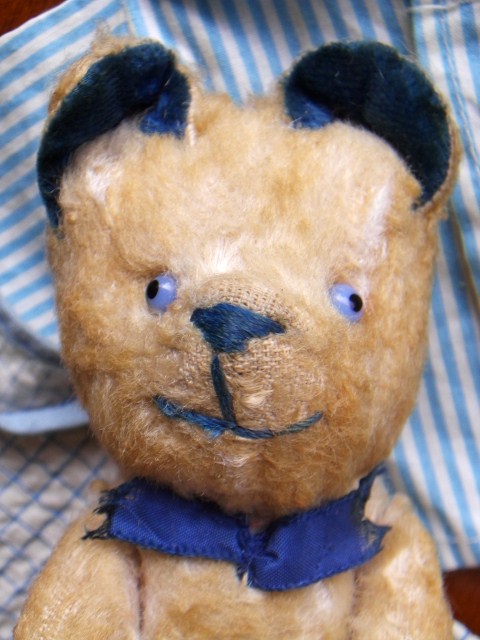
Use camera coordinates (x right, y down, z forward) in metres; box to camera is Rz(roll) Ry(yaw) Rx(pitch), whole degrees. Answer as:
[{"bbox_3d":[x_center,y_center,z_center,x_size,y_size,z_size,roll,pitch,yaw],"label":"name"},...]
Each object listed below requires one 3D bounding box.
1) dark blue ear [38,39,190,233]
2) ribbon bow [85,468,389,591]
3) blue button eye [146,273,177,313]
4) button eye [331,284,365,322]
[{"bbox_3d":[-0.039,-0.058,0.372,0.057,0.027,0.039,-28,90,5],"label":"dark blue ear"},{"bbox_3d":[-0.001,0.063,0.363,0.091,0.020,0.036,2,93,0],"label":"ribbon bow"},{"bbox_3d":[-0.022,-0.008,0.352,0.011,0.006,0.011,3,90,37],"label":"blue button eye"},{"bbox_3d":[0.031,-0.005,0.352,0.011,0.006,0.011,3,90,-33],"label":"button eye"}]

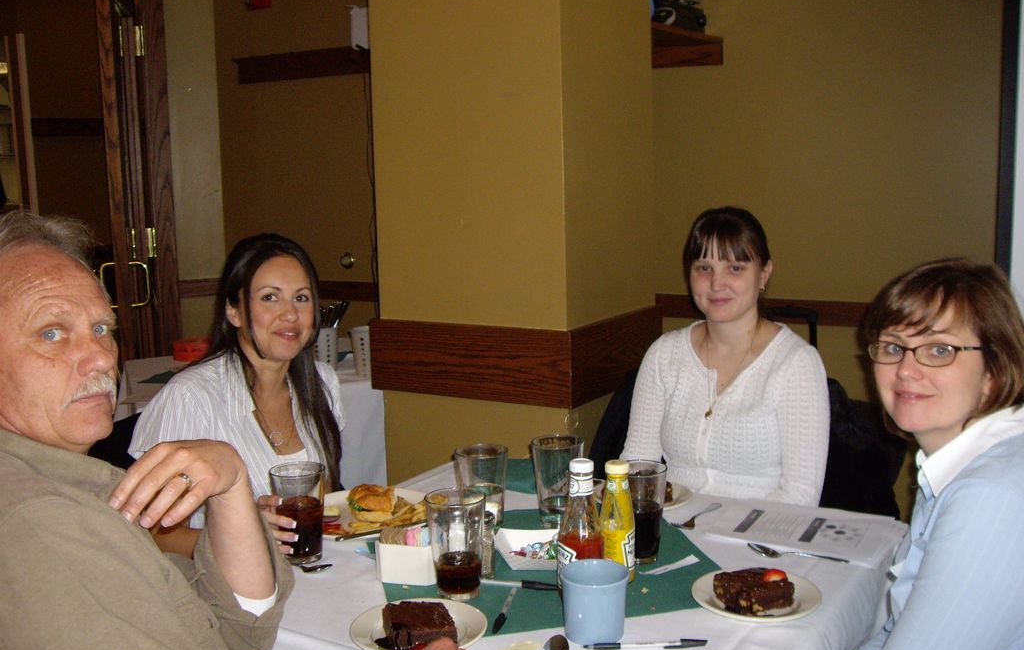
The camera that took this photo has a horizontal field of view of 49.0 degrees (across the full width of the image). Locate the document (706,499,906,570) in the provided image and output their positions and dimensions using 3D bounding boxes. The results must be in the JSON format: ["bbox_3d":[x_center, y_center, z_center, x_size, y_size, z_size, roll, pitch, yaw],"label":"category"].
[{"bbox_3d":[0.491,0.338,1.877,0.285,0.012,0.222,4,11,31],"label":"document"}]

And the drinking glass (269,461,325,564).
[{"bbox_3d":[-0.333,0.297,1.767,0.089,0.143,0.089,-4,7,-11],"label":"drinking glass"}]

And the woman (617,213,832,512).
[{"bbox_3d":[0.364,0.401,2.209,0.460,1.240,0.660,3,10,26],"label":"woman"}]

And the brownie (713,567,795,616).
[{"bbox_3d":[0.334,0.365,1.554,0.083,0.036,0.072,-5,9,-23],"label":"brownie"}]

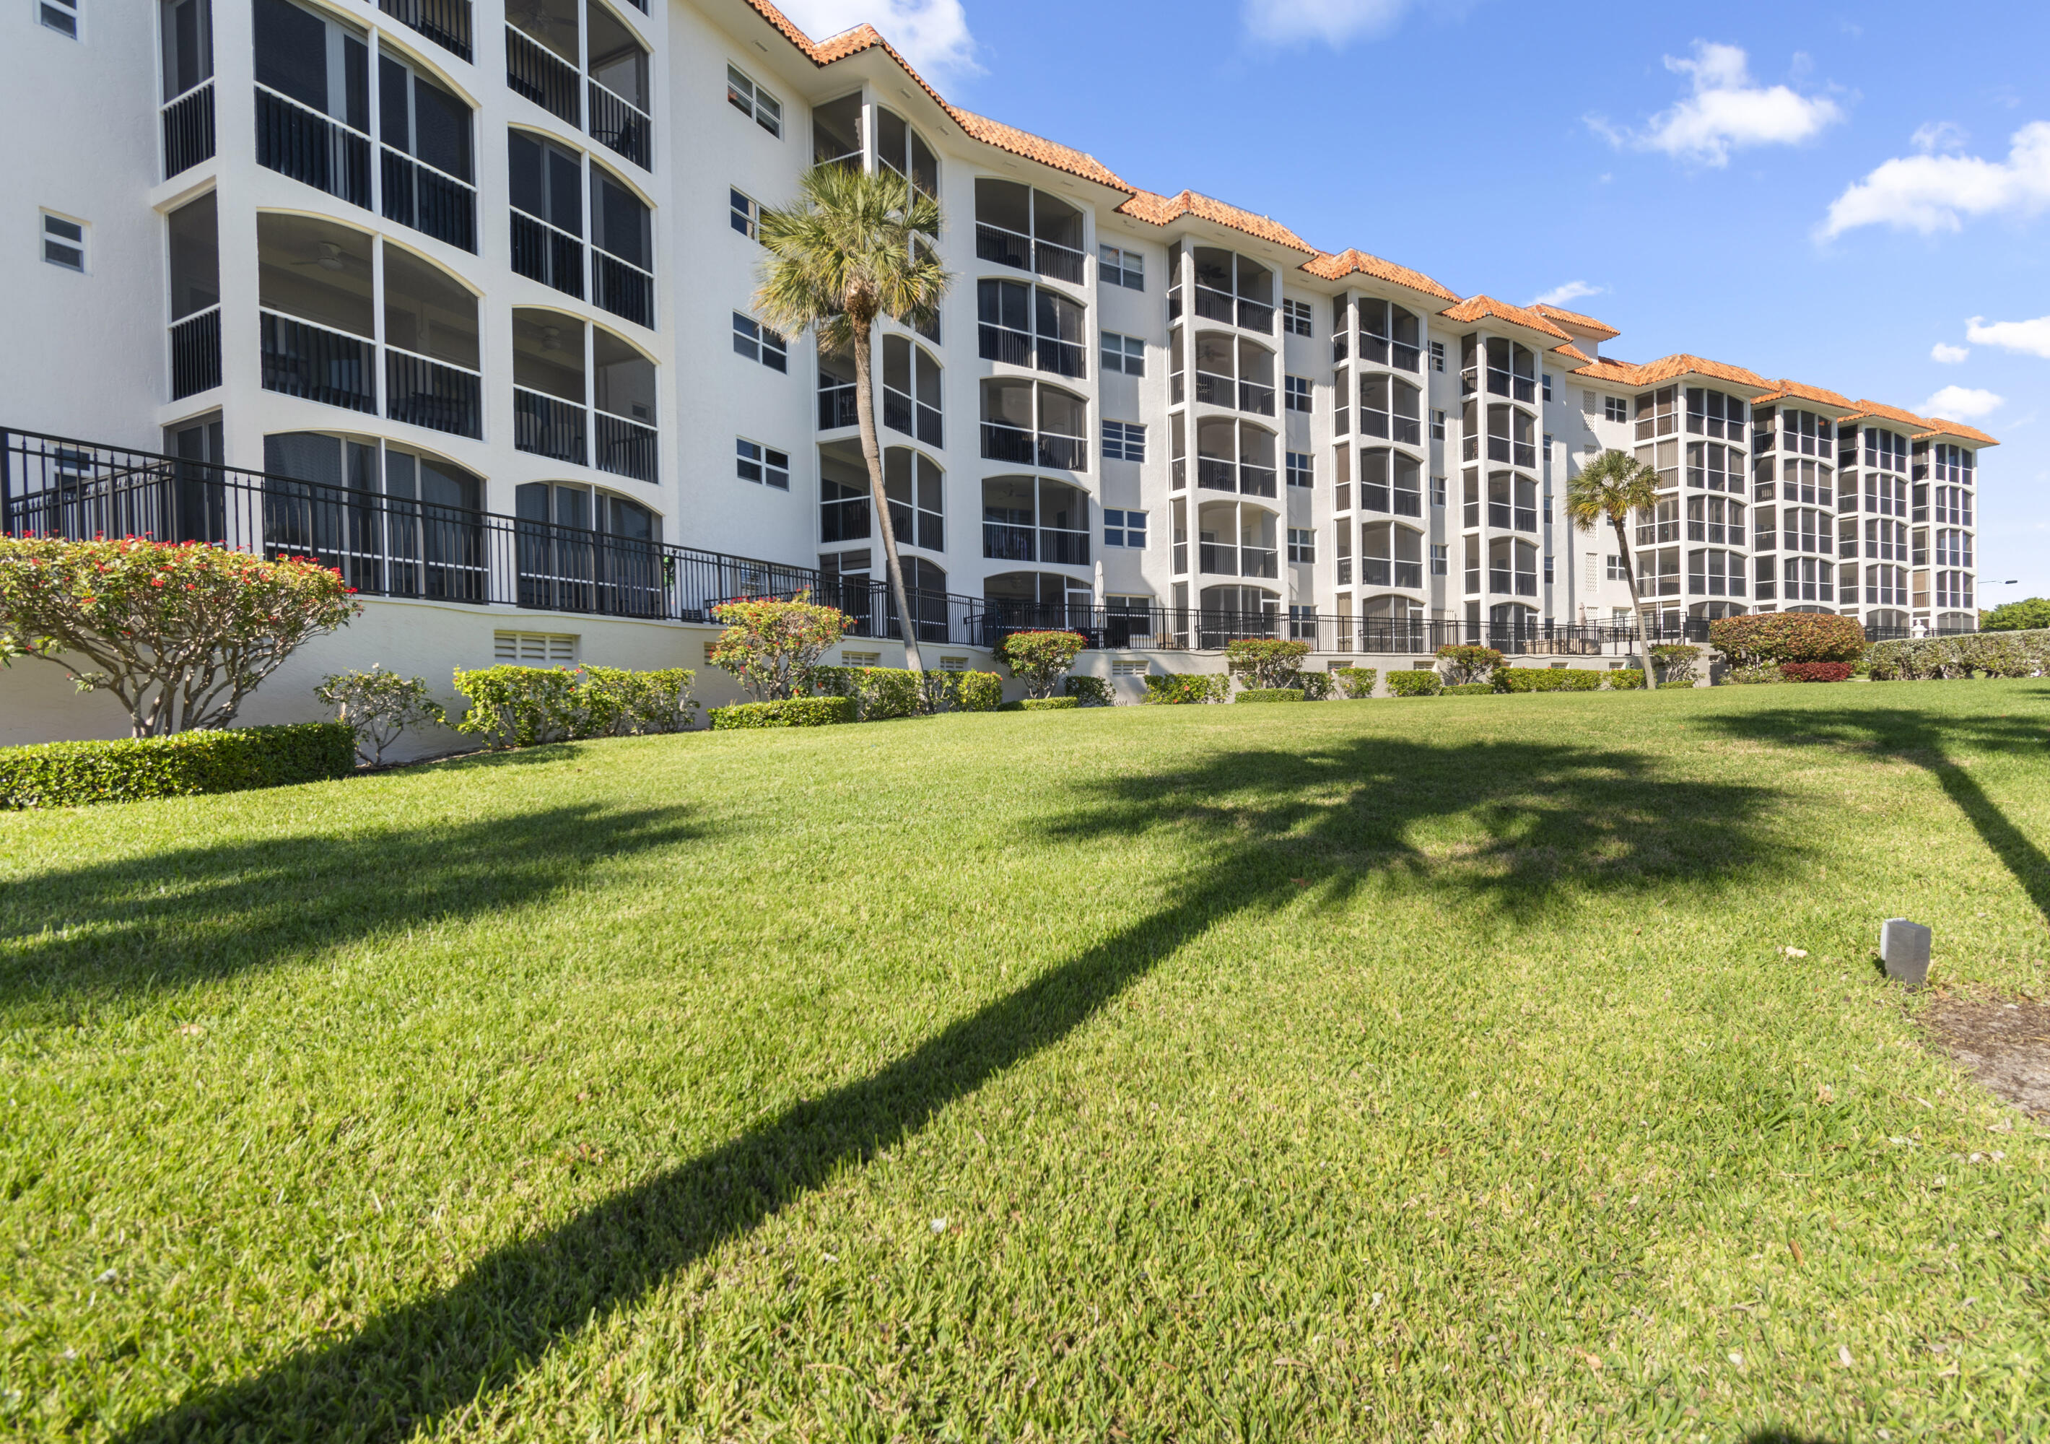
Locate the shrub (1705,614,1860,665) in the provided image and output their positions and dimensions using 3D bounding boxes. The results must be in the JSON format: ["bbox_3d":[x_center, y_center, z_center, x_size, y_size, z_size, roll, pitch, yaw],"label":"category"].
[{"bbox_3d":[30.384,-2.968,35.969,4.400,2.700,3.000,0,1,40],"label":"shrub"}]

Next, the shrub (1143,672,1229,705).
[{"bbox_3d":[4.097,-0.841,23.000,2.250,0.820,0.950,-2,1,-31],"label":"shrub"}]

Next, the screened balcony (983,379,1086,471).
[{"bbox_3d":[0.276,-8.974,27.163,3.735,2.489,0.200,-2,1,-31],"label":"screened balcony"}]

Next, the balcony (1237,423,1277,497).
[{"bbox_3d":[8.155,-9.269,31.953,1.902,2.529,0.400,-2,1,-31],"label":"balcony"}]

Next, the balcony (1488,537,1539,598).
[{"bbox_3d":[19.965,-6.444,37.907,3.379,2.448,1.500,-2,1,-31],"label":"balcony"}]

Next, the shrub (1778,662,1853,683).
[{"bbox_3d":[29.856,-1.849,33.985,2.100,0.830,1.400,0,1,41],"label":"shrub"}]

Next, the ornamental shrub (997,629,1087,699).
[{"bbox_3d":[0.386,-1.196,20.584,2.000,1.770,1.700,-2,1,-31],"label":"ornamental shrub"}]

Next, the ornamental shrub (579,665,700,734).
[{"bbox_3d":[-5.461,-0.323,12.745,0.900,0.910,1.450,-1,1,29],"label":"ornamental shrub"}]

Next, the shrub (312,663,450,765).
[{"bbox_3d":[-6.716,-0.079,9.400,0.950,1.020,1.100,-1,1,29],"label":"shrub"}]

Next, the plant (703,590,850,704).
[{"bbox_3d":[-3.866,-0.983,14.170,2.200,2.000,2.000,-1,1,-15],"label":"plant"}]

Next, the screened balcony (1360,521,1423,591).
[{"bbox_3d":[13.389,-6.229,34.040,3.399,2.448,1.500,-2,1,-31],"label":"screened balcony"}]

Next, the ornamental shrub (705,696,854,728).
[{"bbox_3d":[-3.601,-0.126,13.478,2.100,0.480,0.700,-1,1,-20],"label":"ornamental shrub"}]

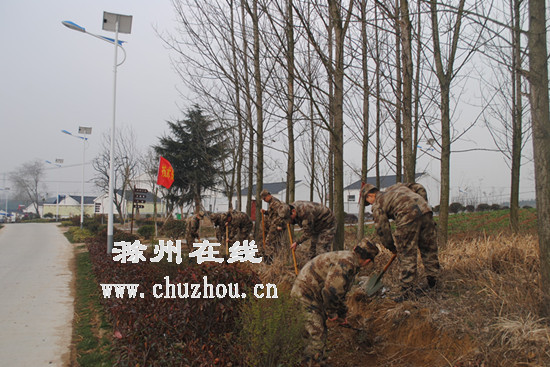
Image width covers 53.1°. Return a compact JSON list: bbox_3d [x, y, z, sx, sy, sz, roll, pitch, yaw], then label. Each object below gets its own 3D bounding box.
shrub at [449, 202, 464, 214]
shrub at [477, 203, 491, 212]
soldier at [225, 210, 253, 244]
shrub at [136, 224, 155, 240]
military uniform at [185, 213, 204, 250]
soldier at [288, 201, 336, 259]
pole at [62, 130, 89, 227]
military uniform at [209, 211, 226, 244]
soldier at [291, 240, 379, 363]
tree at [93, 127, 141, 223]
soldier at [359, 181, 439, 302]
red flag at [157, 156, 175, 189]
[{"bbox_3d":[19.796,2.694,60.000,1.600,1.200,1.500,0,-3,0],"label":"shrub"},{"bbox_3d":[23.878,2.749,63.000,1.650,1.150,1.500,0,-3,0],"label":"shrub"},{"bbox_3d":[-1.115,1.353,16.800,0.720,1.020,0.500,2,-3,-17],"label":"soldier"},{"bbox_3d":[-5.532,2.093,23.500,0.760,0.660,0.760,1,-3,0],"label":"shrub"},{"bbox_3d":[-2.634,1.554,18.000,0.550,1.200,0.500,1,-3,7],"label":"military uniform"},{"bbox_3d":[0.742,0.906,10.600,0.880,1.170,0.580,0,-3,0],"label":"soldier"},{"bbox_3d":[-14.073,-0.404,39.000,2.200,7.200,0.850,2,-3,-22],"label":"pole"},{"bbox_3d":[-1.849,1.472,18.000,0.700,1.050,0.500,2,-3,-17],"label":"military uniform"},{"bbox_3d":[0.595,1.180,5.500,0.900,1.180,0.580,1,-3,-9],"label":"soldier"},{"bbox_3d":[-13.830,-0.785,48.000,4.100,8.700,4.000,0,-3,0],"label":"tree"},{"bbox_3d":[1.679,0.703,7.300,0.980,1.420,0.620,-1,-3,25],"label":"soldier"},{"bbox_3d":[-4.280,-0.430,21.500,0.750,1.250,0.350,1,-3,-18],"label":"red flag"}]

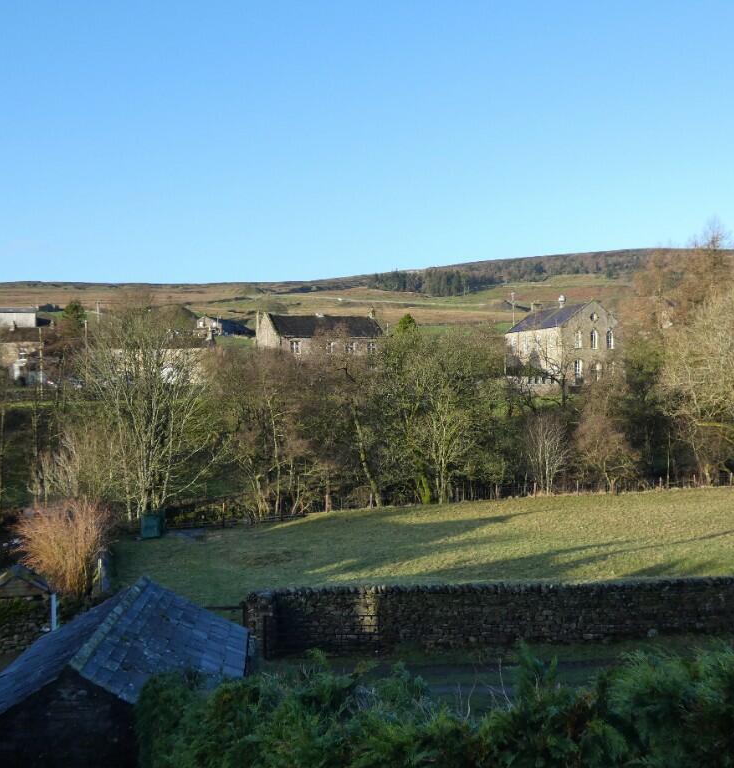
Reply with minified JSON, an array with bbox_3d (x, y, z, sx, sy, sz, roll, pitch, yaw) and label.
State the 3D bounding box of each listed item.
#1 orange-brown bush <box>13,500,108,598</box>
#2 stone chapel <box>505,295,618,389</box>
[{"bbox_3d":[-9.202,5.001,29.500,2.800,3.000,2.800,0,-1,-17],"label":"orange-brown bush"},{"bbox_3d":[28.940,-5.790,144.100,10.500,13.200,15.000,1,-1,-23],"label":"stone chapel"}]

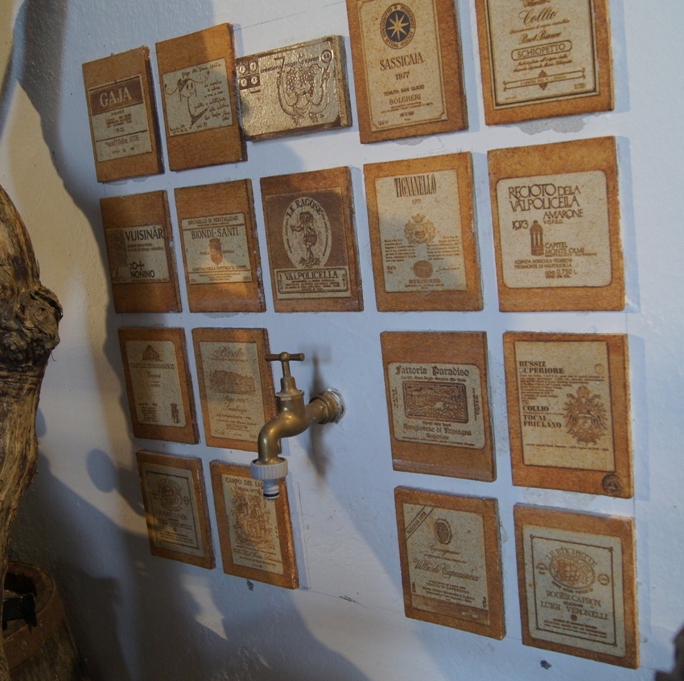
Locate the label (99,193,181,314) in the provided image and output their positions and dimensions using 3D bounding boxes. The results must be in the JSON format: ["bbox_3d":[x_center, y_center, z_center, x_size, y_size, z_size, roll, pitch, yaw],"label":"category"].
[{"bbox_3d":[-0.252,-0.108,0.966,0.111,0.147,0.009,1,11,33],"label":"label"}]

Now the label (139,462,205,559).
[{"bbox_3d":[-0.229,0.230,1.046,0.094,0.122,0.006,0,10,33],"label":"label"}]

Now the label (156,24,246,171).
[{"bbox_3d":[-0.165,-0.280,0.900,0.115,0.151,0.009,0,10,33],"label":"label"}]

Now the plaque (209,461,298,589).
[{"bbox_3d":[-0.111,0.232,0.973,0.115,0.151,0.009,0,10,33],"label":"plaque"}]

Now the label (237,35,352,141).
[{"bbox_3d":[-0.054,-0.270,0.830,0.134,0.091,0.010,2,11,33],"label":"label"}]

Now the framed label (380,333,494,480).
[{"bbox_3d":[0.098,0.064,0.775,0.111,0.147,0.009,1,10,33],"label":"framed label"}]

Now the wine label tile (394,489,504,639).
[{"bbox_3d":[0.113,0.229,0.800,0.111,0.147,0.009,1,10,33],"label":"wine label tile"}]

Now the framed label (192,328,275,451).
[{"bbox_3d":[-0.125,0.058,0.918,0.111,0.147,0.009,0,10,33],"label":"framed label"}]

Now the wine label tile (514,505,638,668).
[{"bbox_3d":[0.229,0.239,0.754,0.115,0.151,0.009,0,10,33],"label":"wine label tile"}]

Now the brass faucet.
[{"bbox_3d":[-0.051,0.084,0.823,0.050,0.145,0.139,0,10,33],"label":"brass faucet"}]

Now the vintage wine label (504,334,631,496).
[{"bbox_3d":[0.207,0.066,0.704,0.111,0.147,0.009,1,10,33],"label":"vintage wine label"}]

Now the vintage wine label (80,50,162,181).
[{"bbox_3d":[-0.294,-0.298,1.028,0.121,0.161,0.010,1,11,33],"label":"vintage wine label"}]

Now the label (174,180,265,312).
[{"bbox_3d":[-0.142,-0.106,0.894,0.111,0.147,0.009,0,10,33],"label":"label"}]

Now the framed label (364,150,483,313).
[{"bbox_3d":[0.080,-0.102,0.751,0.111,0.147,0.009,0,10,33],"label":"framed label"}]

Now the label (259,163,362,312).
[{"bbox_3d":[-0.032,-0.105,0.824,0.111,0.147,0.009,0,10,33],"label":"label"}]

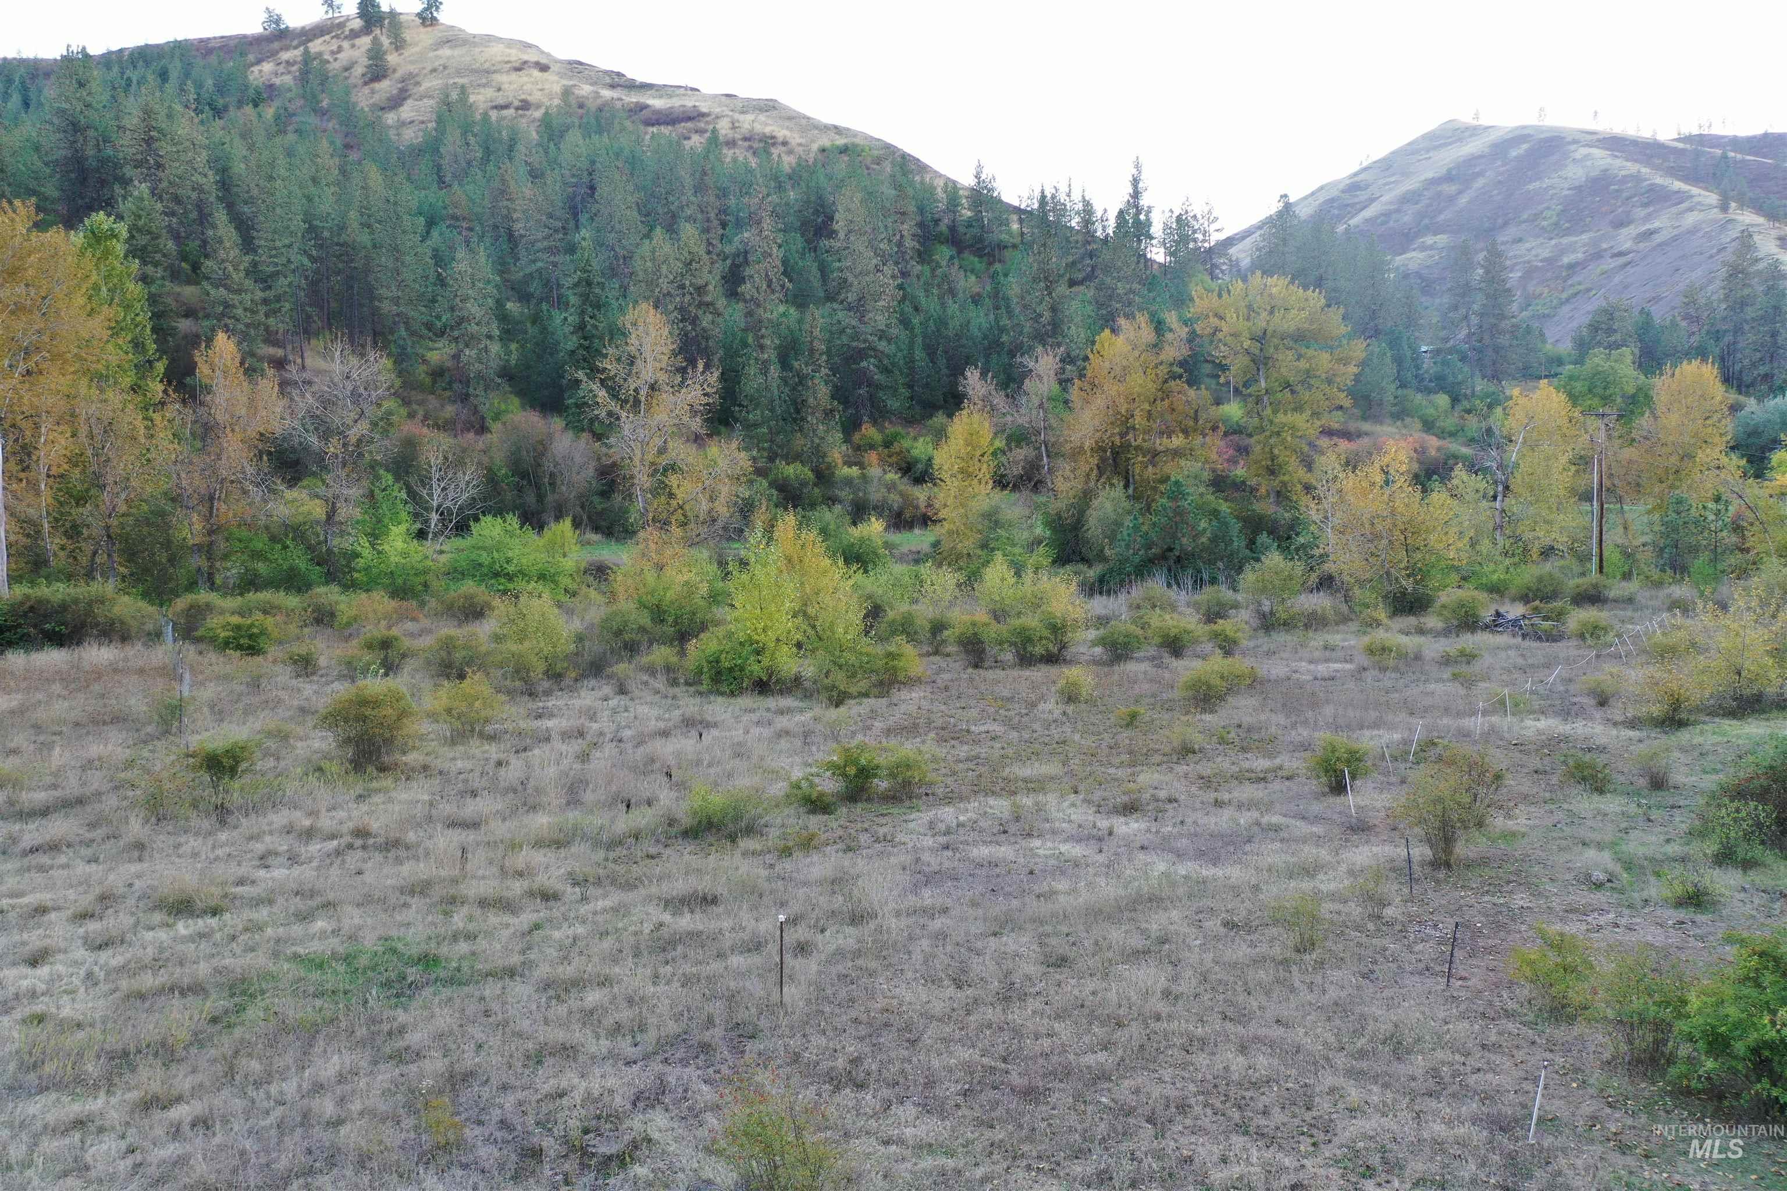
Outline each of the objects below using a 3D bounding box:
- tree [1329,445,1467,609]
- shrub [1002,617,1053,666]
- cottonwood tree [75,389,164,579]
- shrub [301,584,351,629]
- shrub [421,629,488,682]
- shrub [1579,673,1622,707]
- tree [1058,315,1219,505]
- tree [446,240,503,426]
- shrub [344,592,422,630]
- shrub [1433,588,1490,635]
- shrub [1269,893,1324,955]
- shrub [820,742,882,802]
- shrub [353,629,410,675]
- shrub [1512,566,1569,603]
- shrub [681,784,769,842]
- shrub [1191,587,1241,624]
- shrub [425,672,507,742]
[{"bbox_3d":[26.587,-3.631,73.000,7.188,8.931,6.828,0,5,0],"label":"tree"},{"bbox_3d":[5.129,1.739,53.187,1.977,1.887,1.878,0,6,6],"label":"shrub"},{"bbox_3d":[-48.982,-6.852,88.000,5.920,13.000,5.630,0,5,0],"label":"cottonwood tree"},{"bbox_3d":[-27.652,0.544,67.636,2.510,1.980,2.260,0,7,0],"label":"shrub"},{"bbox_3d":[-15.774,2.135,50.000,2.314,1.840,2.198,0,5,0],"label":"shrub"},{"bbox_3d":[24.256,3.237,47.721,1.490,1.160,1.340,0,7,0],"label":"shrub"},{"bbox_3d":[18.287,-13.678,104.025,12.020,14.410,11.660,0,8,0],"label":"tree"},{"bbox_3d":[-44.366,-27.181,146.977,5.906,19.667,5.610,-2,6,-16],"label":"tree"},{"bbox_3d":[-25.339,0.763,69.000,3.740,1.940,2.810,0,5,0],"label":"shrub"},{"bbox_3d":[25.495,0.754,62.500,2.523,1.989,2.397,0,5,0],"label":"shrub"},{"bbox_3d":[6.562,5.347,22.600,0.868,1.012,0.824,0,5,0],"label":"shrub"},{"bbox_3d":[-0.983,4.143,32.600,1.444,1.394,1.372,0,5,0],"label":"shrub"},{"bbox_3d":[-19.727,2.177,53.500,2.200,1.770,2.090,0,5,0],"label":"shrub"},{"bbox_3d":[35.935,-0.582,77.264,3.180,2.030,2.860,0,7,0],"label":"shrub"},{"bbox_3d":[-3.625,4.677,29.828,1.828,1.226,1.736,-1,6,-7],"label":"shrub"},{"bbox_3d":[16.046,0.486,69.151,2.570,1.750,2.310,0,7,0],"label":"shrub"},{"bbox_3d":[-12.144,3.175,39.500,2.295,1.964,2.180,0,5,0],"label":"shrub"}]

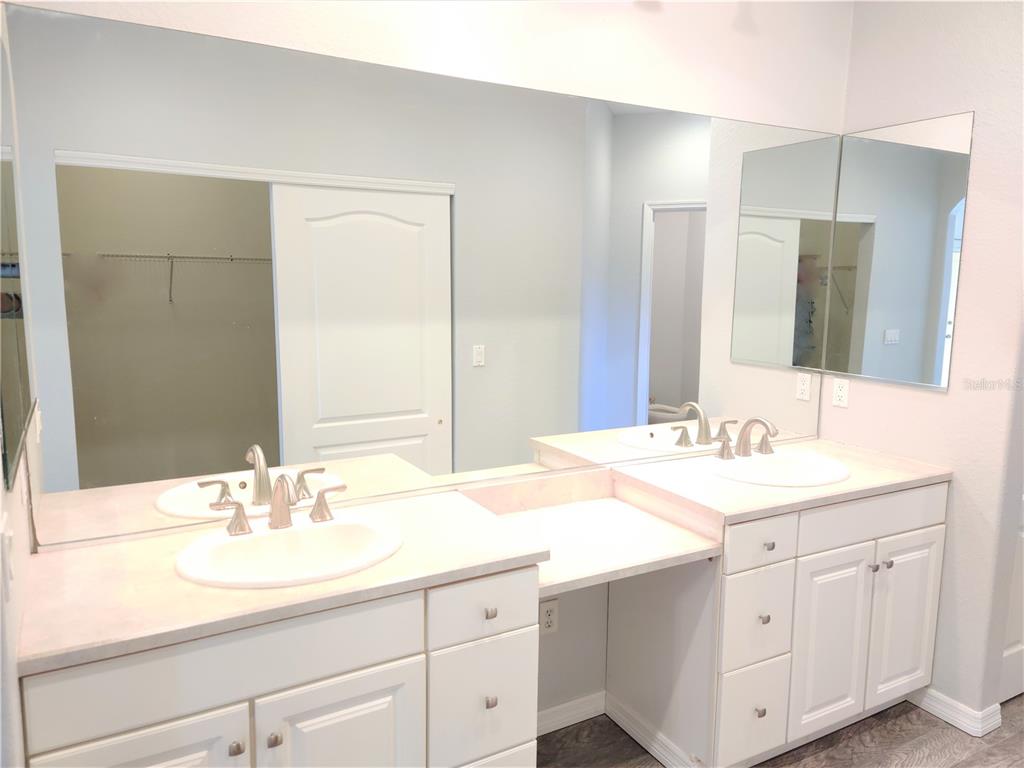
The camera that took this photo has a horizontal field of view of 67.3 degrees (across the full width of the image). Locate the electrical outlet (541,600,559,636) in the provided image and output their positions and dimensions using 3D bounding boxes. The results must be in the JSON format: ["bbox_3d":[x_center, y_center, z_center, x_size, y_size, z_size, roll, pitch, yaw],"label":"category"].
[{"bbox_3d":[0.130,0.797,2.617,0.070,0.115,0.008,-5,10,-28],"label":"electrical outlet"}]

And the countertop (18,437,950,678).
[{"bbox_3d":[0.183,0.419,2.271,2.730,0.123,0.564,-5,10,-28],"label":"countertop"}]

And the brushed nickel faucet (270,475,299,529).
[{"bbox_3d":[-0.584,0.314,1.980,0.052,0.155,0.180,-5,10,-28],"label":"brushed nickel faucet"}]

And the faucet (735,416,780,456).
[{"bbox_3d":[0.884,0.194,2.761,0.052,0.155,0.178,-5,10,-28],"label":"faucet"}]

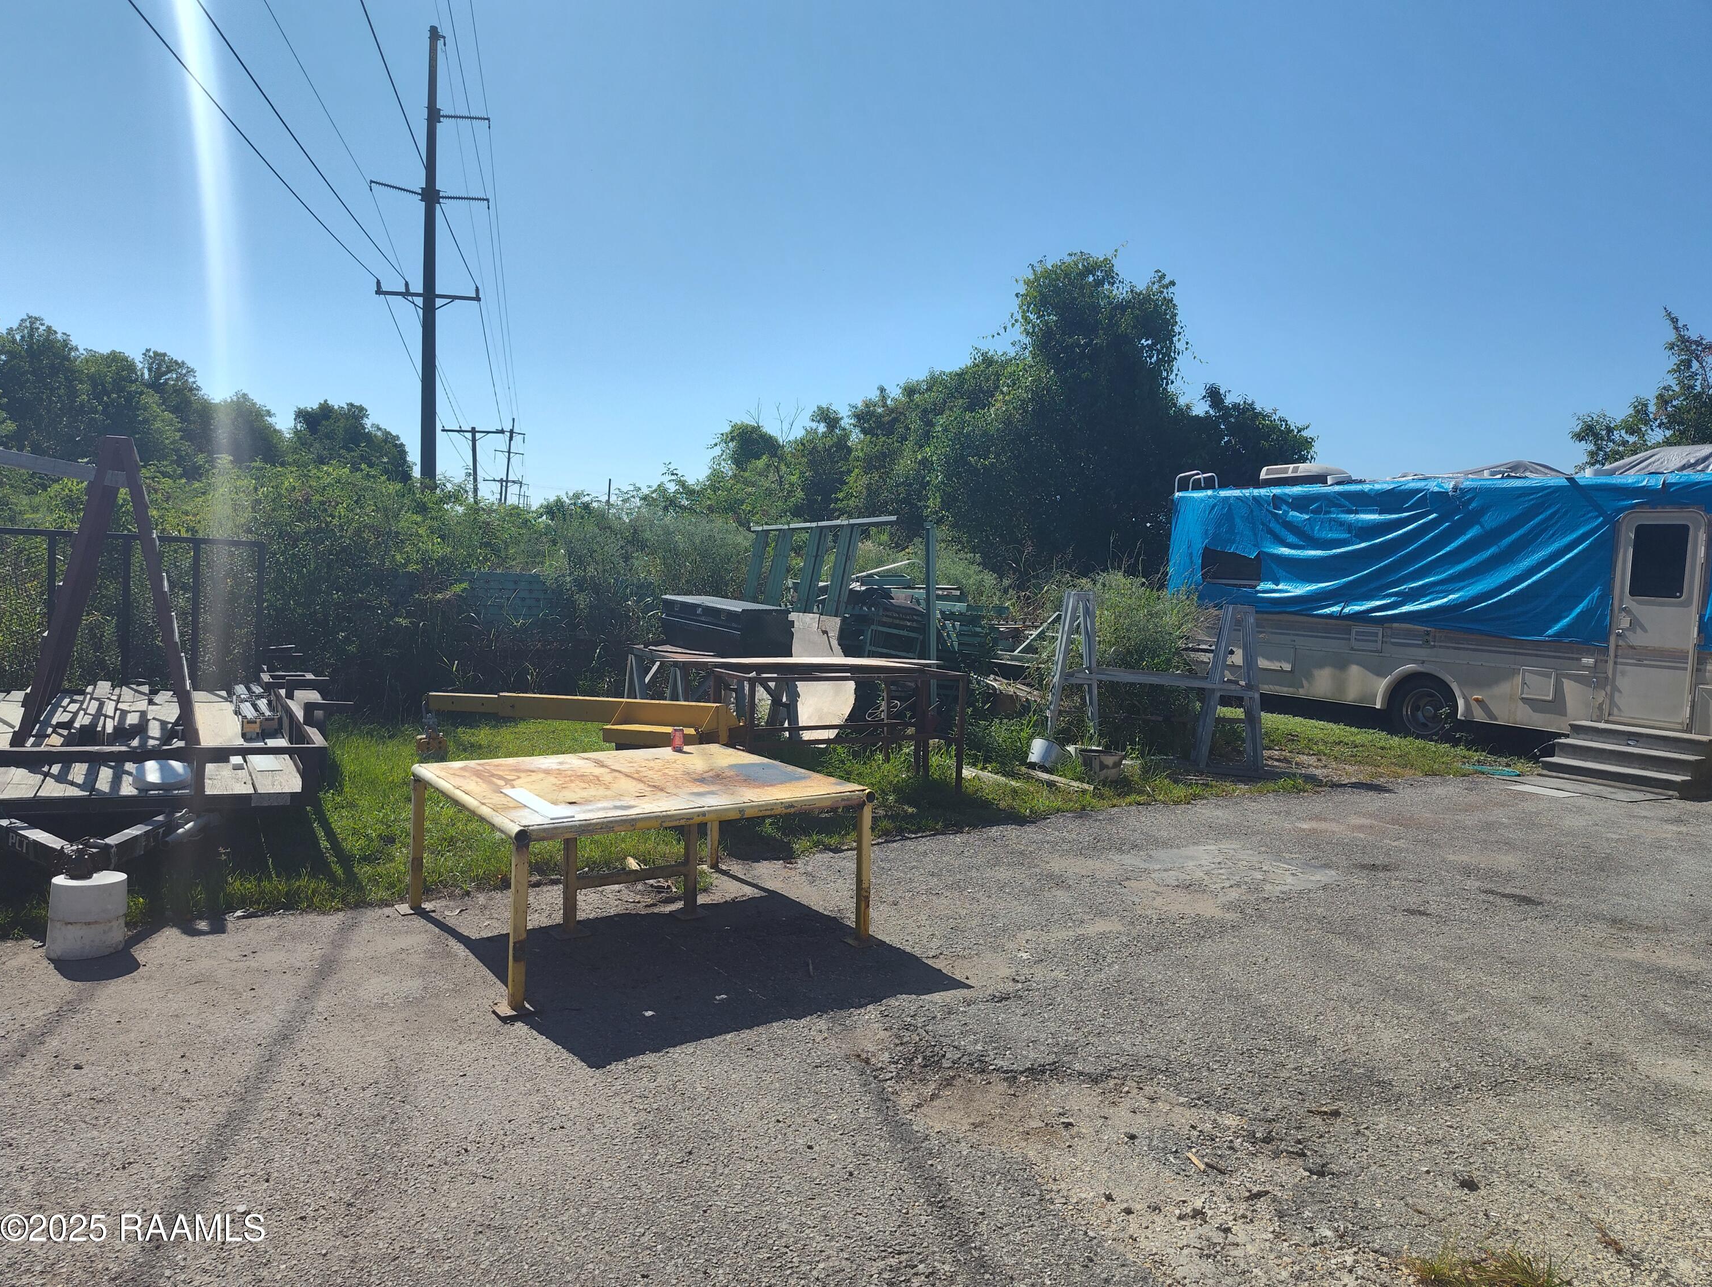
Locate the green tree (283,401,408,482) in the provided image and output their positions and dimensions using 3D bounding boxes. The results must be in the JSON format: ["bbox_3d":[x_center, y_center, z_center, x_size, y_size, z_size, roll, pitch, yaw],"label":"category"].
[{"bbox_3d":[-18.691,-5.346,42.000,4.900,7.200,4.700,0,4,-24],"label":"green tree"}]

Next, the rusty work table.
[{"bbox_3d":[-1.024,0.971,5.340,1.700,0.690,1.500,-1,5,-36],"label":"rusty work table"}]

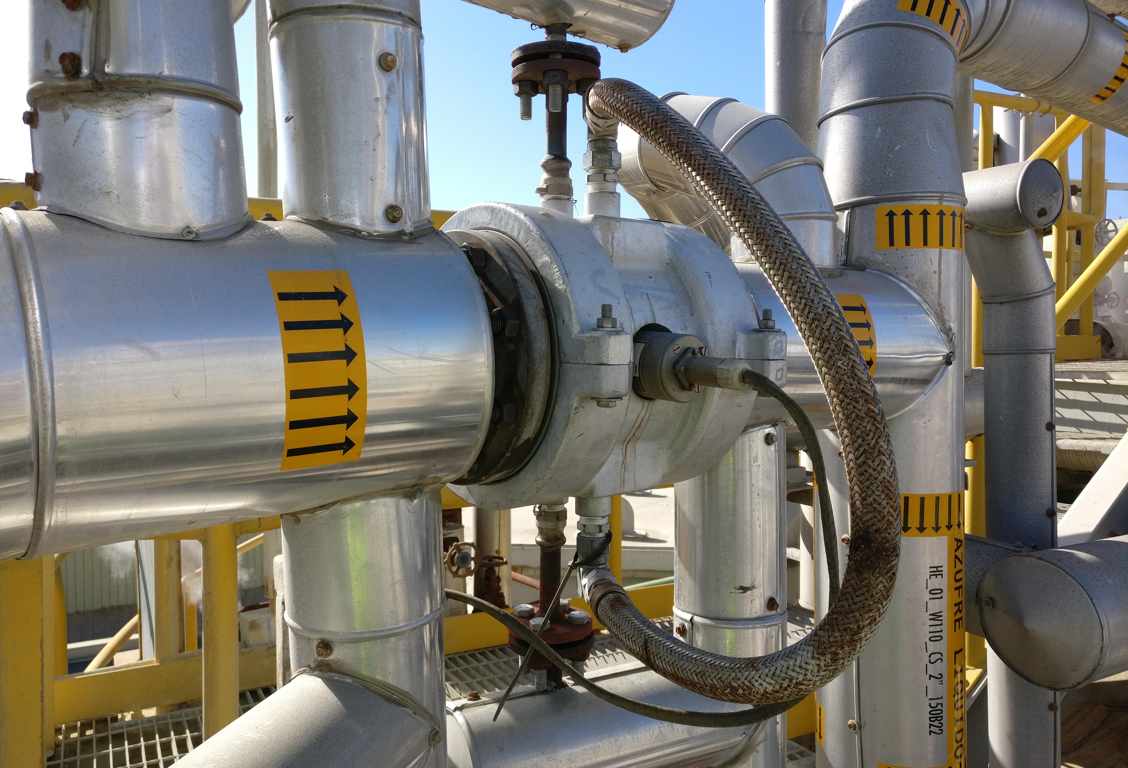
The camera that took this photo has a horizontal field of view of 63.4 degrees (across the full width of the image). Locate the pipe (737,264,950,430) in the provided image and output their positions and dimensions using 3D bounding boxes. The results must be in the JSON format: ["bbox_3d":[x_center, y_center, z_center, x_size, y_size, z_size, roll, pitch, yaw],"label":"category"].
[{"bbox_3d":[0.297,-0.049,1.155,0.400,0.205,0.205,-2,3,-40],"label":"pipe"}]

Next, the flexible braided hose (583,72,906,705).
[{"bbox_3d":[0.133,-0.016,0.790,0.055,0.570,0.365,-2,3,-33],"label":"flexible braided hose"}]

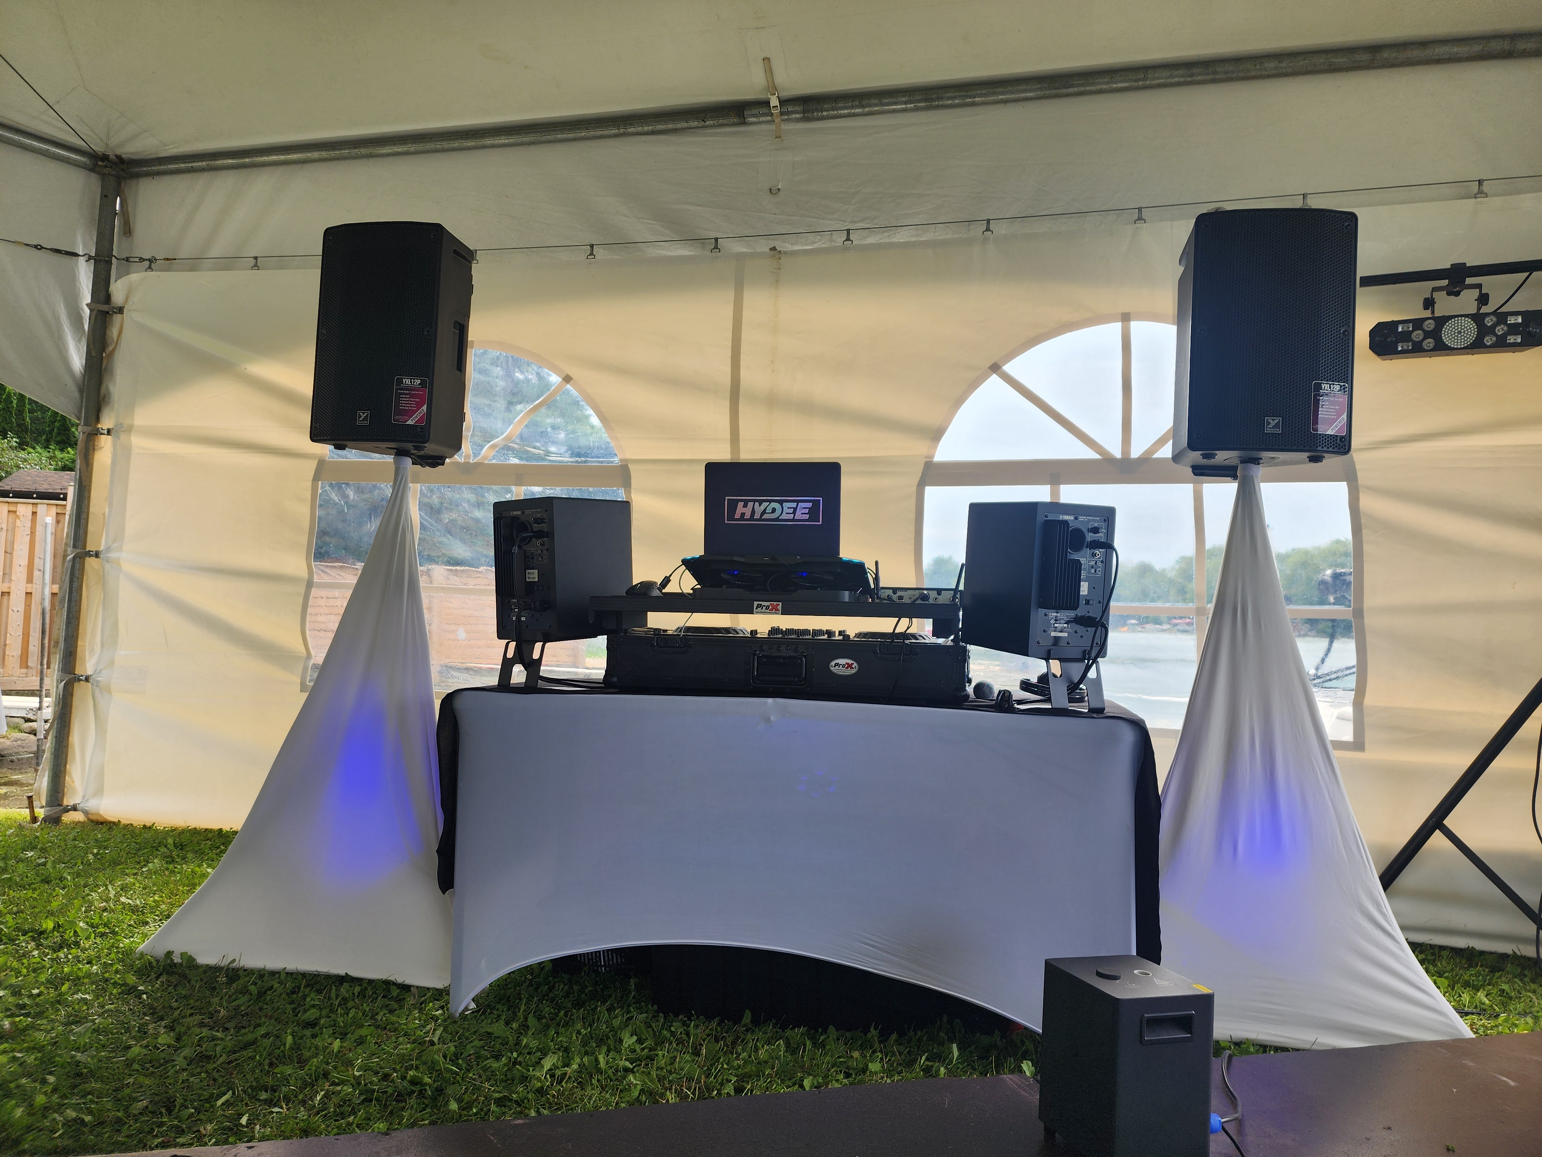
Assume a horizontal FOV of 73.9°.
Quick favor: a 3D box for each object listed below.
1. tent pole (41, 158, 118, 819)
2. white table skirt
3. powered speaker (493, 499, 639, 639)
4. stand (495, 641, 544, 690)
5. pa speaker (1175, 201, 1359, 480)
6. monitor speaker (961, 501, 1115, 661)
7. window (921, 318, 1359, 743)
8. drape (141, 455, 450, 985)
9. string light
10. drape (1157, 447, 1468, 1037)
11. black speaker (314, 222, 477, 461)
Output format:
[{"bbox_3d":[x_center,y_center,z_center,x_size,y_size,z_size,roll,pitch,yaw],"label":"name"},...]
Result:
[{"bbox_3d":[-2.738,-0.342,4.072,0.066,2.610,0.066,3,-2,13],"label":"tent pole"},{"bbox_3d":[0.057,0.653,2.515,1.550,0.740,0.550,2,-2,8],"label":"white table skirt"},{"bbox_3d":[-0.522,-0.024,2.587,0.212,0.335,0.282,-1,2,34],"label":"powered speaker"},{"bbox_3d":[-0.549,0.202,2.489,0.150,0.120,0.200,1,-2,31],"label":"stand"},{"bbox_3d":[1.208,-0.577,2.590,0.365,0.590,0.340,2,-2,8],"label":"pa speaker"},{"bbox_3d":[0.619,-0.001,2.378,0.212,0.335,0.282,1,3,-21],"label":"monitor speaker"},{"bbox_3d":[1.111,-0.153,3.160,1.288,1.276,0.030,1,-2,13],"label":"window"},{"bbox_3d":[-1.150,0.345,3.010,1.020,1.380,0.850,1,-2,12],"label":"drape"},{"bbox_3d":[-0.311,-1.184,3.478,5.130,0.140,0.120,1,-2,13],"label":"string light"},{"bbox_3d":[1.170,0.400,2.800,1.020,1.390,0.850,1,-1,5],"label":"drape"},{"bbox_3d":[-1.044,-0.666,2.916,0.375,0.595,0.320,3,0,14],"label":"black speaker"}]

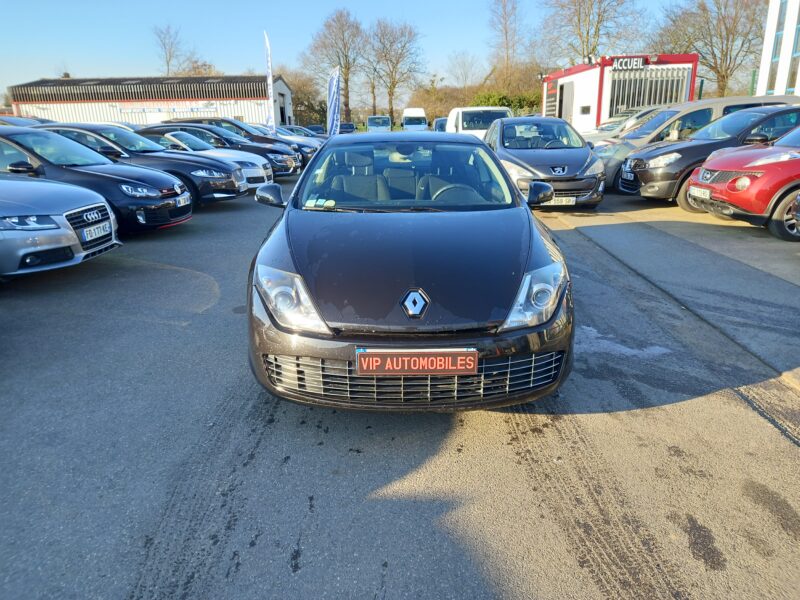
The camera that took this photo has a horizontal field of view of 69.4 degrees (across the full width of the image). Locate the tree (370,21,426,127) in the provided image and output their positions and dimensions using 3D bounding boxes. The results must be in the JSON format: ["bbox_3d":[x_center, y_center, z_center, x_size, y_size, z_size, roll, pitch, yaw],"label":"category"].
[{"bbox_3d":[-0.261,-24.639,64.580,6.200,12.000,6.200,-1,18,0],"label":"tree"}]

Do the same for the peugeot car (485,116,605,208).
[{"bbox_3d":[2.349,-2.527,10.484,1.850,1.500,4.270,-1,18,0],"label":"peugeot car"}]

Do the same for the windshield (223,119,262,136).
[{"bbox_3d":[-4.004,-4.392,14.747,0.750,0.480,1.400,0,18,2],"label":"windshield"}]

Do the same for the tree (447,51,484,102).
[{"bbox_3d":[11.682,-37.496,103.562,6.800,13.000,6.800,-1,18,0],"label":"tree"}]

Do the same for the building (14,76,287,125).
[{"bbox_3d":[-20.508,-16.918,51.522,21.500,5.300,11.000,-1,18,0],"label":"building"}]

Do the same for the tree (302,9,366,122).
[{"bbox_3d":[-6.934,-24.829,63.445,7.200,13.000,7.000,-1,18,0],"label":"tree"}]

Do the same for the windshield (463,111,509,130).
[{"bbox_3d":[2.475,-5.135,16.530,1.450,0.580,0.500,-1,18,0],"label":"windshield"}]

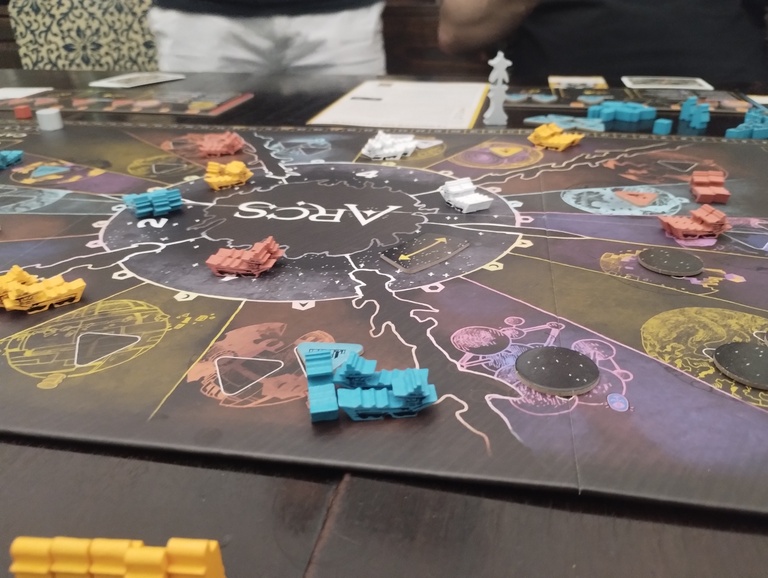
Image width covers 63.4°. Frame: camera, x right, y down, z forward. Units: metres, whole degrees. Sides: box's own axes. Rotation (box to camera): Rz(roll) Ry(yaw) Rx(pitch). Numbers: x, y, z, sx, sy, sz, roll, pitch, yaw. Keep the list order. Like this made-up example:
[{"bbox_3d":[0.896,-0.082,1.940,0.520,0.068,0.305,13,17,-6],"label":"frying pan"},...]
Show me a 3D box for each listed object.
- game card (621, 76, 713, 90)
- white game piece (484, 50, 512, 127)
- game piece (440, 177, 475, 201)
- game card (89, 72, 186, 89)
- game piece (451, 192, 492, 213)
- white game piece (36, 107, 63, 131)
[{"bbox_3d":[0.314,-0.229,0.694,0.088,0.002,0.064,5,28,11],"label":"game card"},{"bbox_3d":[0.103,-0.181,0.565,0.021,0.063,0.011,-5,28,-7],"label":"white game piece"},{"bbox_3d":[0.047,-0.061,0.389,0.018,0.012,0.018,-12,30,-20],"label":"game piece"},{"bbox_3d":[-0.308,-0.260,0.782,0.064,0.002,0.088,11,30,22],"label":"game card"},{"bbox_3d":[0.053,-0.052,0.377,0.018,0.007,0.018,-12,30,-20],"label":"game piece"},{"bbox_3d":[-0.312,-0.159,0.583,0.019,0.017,0.019,-1,28,0],"label":"white game piece"}]

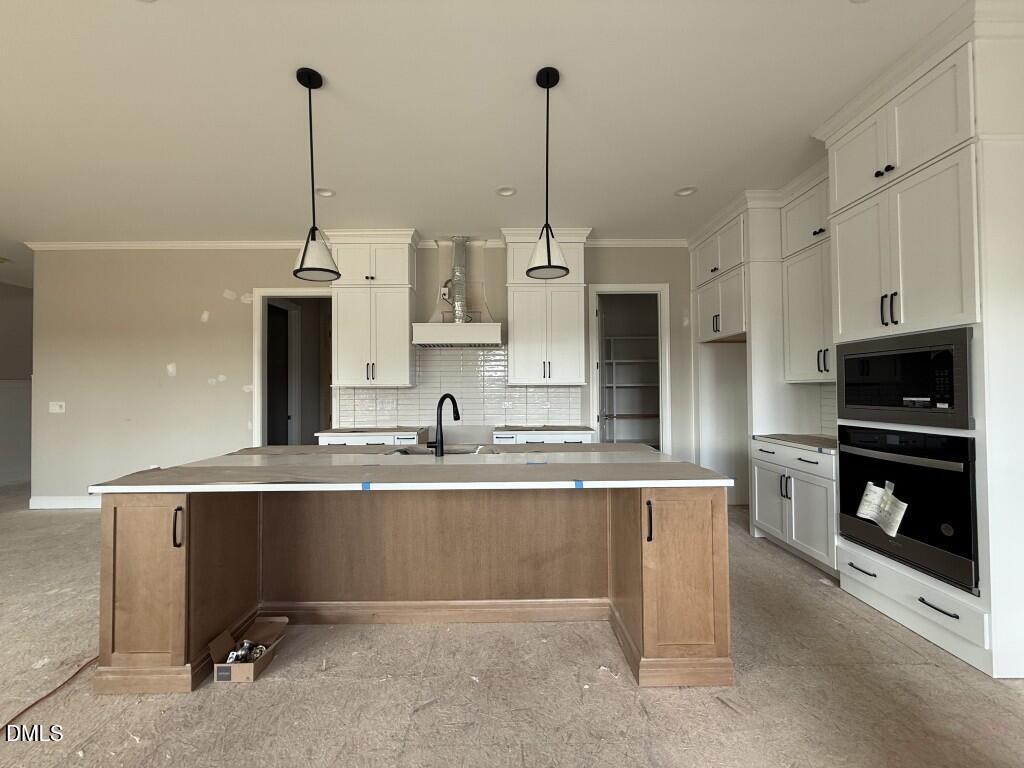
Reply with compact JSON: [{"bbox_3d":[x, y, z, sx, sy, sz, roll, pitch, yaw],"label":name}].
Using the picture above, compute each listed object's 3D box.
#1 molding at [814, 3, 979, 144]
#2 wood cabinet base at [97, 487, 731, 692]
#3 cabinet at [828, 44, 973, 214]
[{"bbox_3d":[2.090,-1.652,2.337,0.097,0.145,0.970,0,-1,-1],"label":"molding"},{"bbox_3d":[-0.428,0.912,2.381,2.768,0.868,1.148,0,-1,-1],"label":"wood cabinet base"},{"bbox_3d":[2.458,-1.366,2.354,0.641,0.456,0.857,0,-1,-1],"label":"cabinet"}]

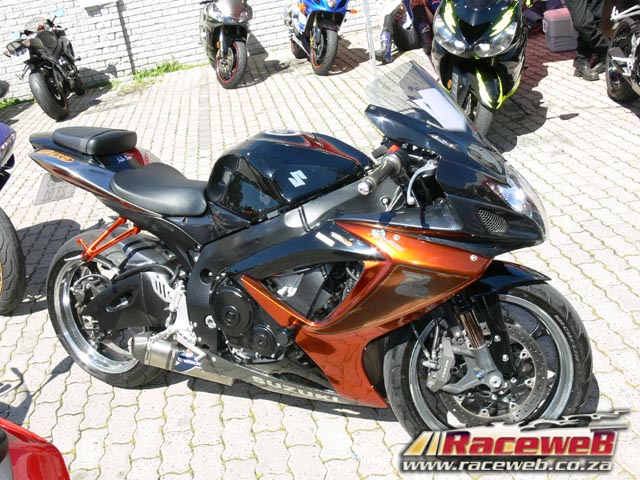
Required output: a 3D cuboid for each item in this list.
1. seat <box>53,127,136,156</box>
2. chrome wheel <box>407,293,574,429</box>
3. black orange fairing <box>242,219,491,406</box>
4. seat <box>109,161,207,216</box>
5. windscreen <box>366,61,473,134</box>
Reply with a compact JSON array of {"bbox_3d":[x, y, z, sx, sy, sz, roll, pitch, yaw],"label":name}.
[{"bbox_3d":[-0.793,-0.344,2.254,0.370,0.090,0.230,4,17,26],"label":"seat"},{"bbox_3d":[0.472,0.367,1.830,0.460,0.460,0.110,-8,5,3],"label":"chrome wheel"},{"bbox_3d":[0.127,0.193,1.809,0.725,0.585,0.250,4,17,26],"label":"black orange fairing"},{"bbox_3d":[-0.506,-0.178,2.159,0.440,0.125,0.280,4,17,26],"label":"seat"},{"bbox_3d":[0.294,-0.371,1.697,0.250,0.200,0.360,4,17,26],"label":"windscreen"}]

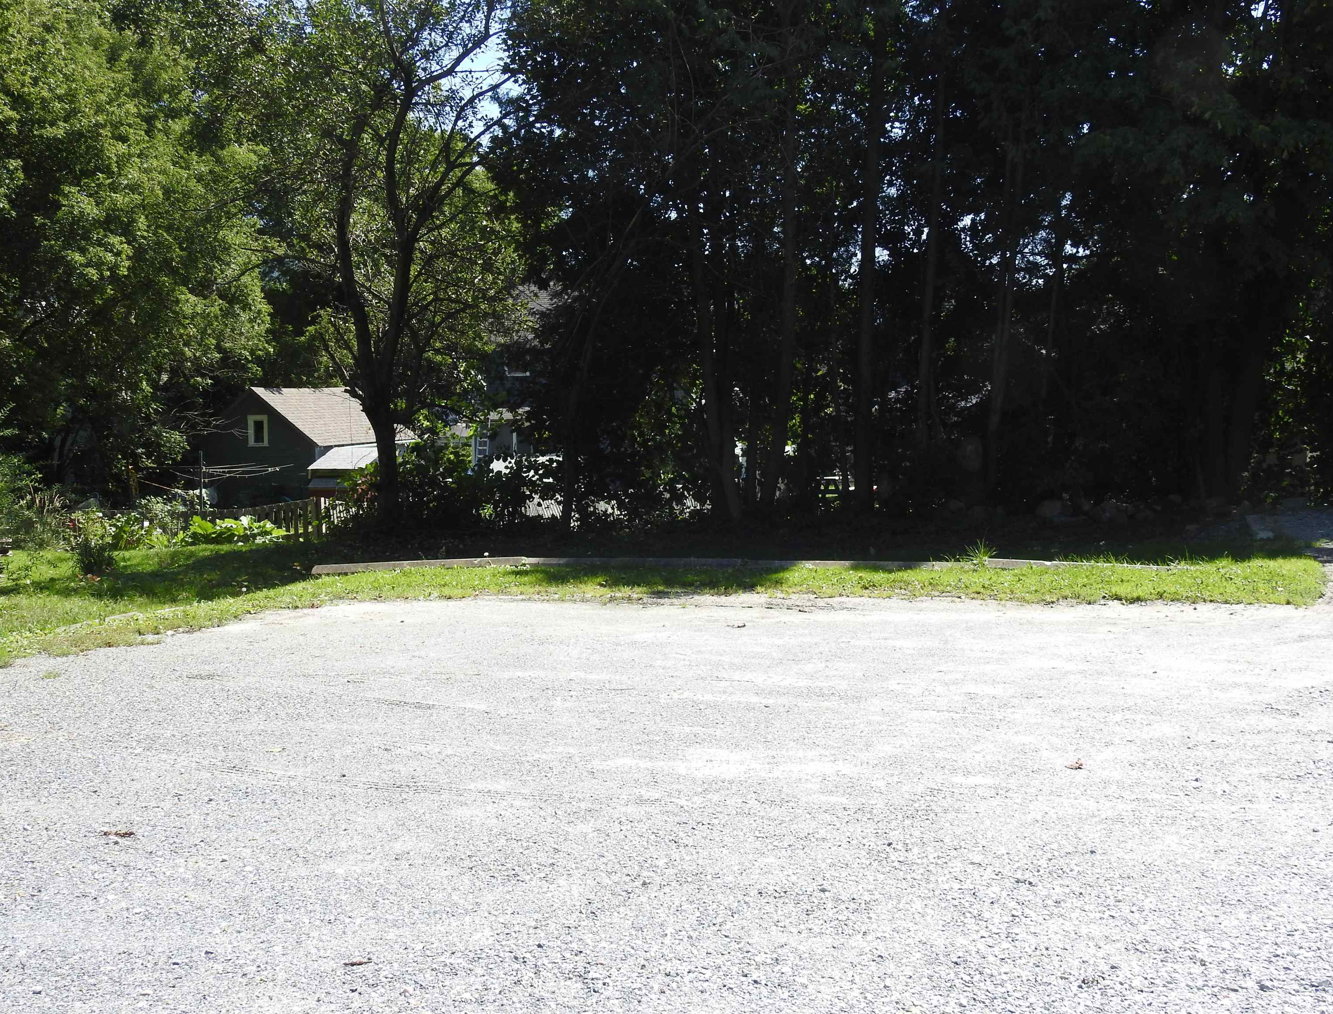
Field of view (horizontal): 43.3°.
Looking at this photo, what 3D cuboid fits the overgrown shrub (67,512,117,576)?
[{"bbox_3d":[-6.261,0.397,18.300,0.550,0.690,0.530,0,3,0],"label":"overgrown shrub"}]

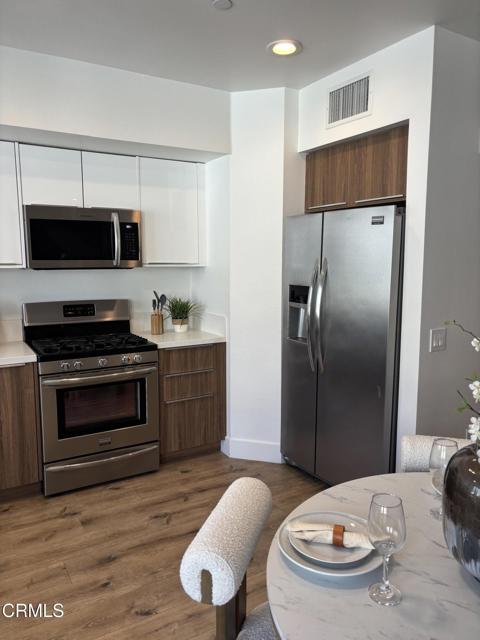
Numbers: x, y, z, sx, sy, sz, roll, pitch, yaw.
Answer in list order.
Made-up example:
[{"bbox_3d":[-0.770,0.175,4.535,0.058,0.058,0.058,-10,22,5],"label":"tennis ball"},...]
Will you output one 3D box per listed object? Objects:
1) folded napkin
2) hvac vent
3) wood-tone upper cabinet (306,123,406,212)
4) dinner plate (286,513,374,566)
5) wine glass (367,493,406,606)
[{"bbox_3d":[0.234,0.562,1.256,0.221,0.035,0.065,2,8,13],"label":"folded napkin"},{"bbox_3d":[0.641,-1.311,2.889,0.025,0.235,0.385,-4,8,-30],"label":"hvac vent"},{"bbox_3d":[0.909,-0.896,3.040,0.530,0.398,0.910,-4,9,-30],"label":"wood-tone upper cabinet"},{"bbox_3d":[0.236,0.572,1.259,0.225,0.025,0.225,0,7,0],"label":"dinner plate"},{"bbox_3d":[0.336,0.521,1.094,0.086,0.231,0.086,0,8,0],"label":"wine glass"}]

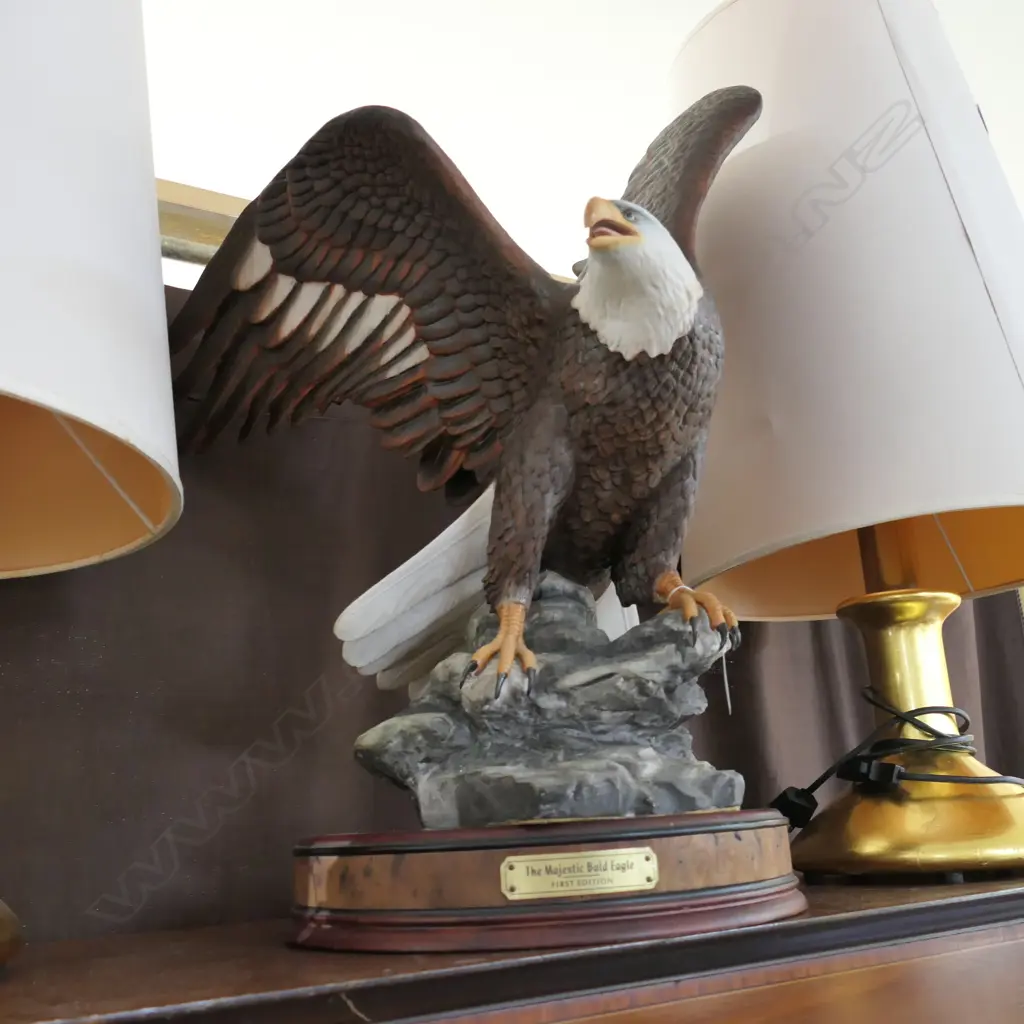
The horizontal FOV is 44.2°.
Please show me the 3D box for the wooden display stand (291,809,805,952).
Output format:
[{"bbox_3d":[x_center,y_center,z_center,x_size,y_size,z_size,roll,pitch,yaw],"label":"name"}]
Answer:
[{"bbox_3d":[0.021,0.227,0.796,0.323,0.059,0.250,-2,-12,-9],"label":"wooden display stand"}]

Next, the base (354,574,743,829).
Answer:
[{"bbox_3d":[0.015,0.111,0.776,0.225,0.151,0.169,-2,-13,-9],"label":"base"}]

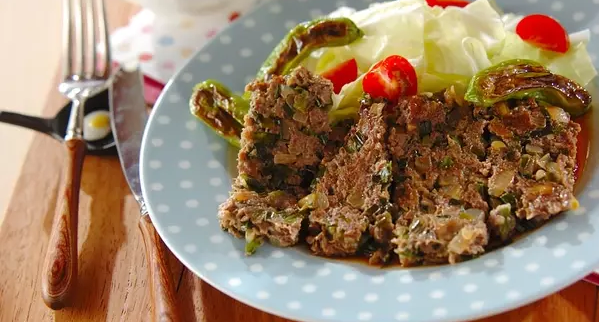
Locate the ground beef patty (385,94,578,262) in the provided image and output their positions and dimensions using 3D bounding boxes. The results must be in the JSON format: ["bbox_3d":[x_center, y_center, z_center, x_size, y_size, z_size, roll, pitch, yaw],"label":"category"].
[{"bbox_3d":[0.078,0.008,0.850,0.078,0.031,0.068,-6,42,6],"label":"ground beef patty"}]

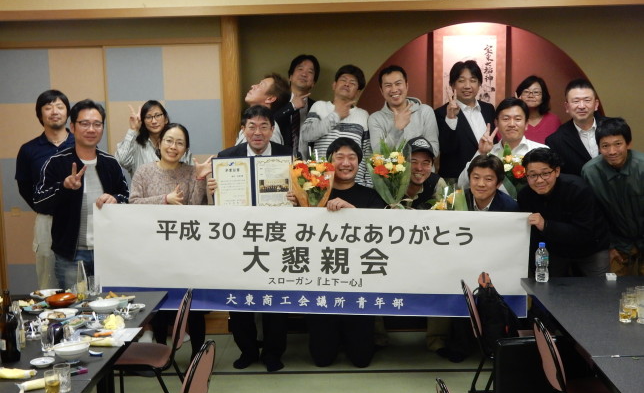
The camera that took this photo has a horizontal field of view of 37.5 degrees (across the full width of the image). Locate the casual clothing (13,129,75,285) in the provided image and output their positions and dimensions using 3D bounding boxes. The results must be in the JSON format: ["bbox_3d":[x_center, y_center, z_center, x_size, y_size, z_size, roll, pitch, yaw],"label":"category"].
[{"bbox_3d":[-1.590,0.309,5.745,0.490,1.380,0.320,-3,7,-13],"label":"casual clothing"}]

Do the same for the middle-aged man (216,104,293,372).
[{"bbox_3d":[-0.373,0.247,5.592,0.480,1.570,0.430,-1,7,2],"label":"middle-aged man"}]

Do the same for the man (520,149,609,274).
[{"bbox_3d":[1.381,0.364,5.439,0.540,1.302,0.620,1,8,20],"label":"man"}]

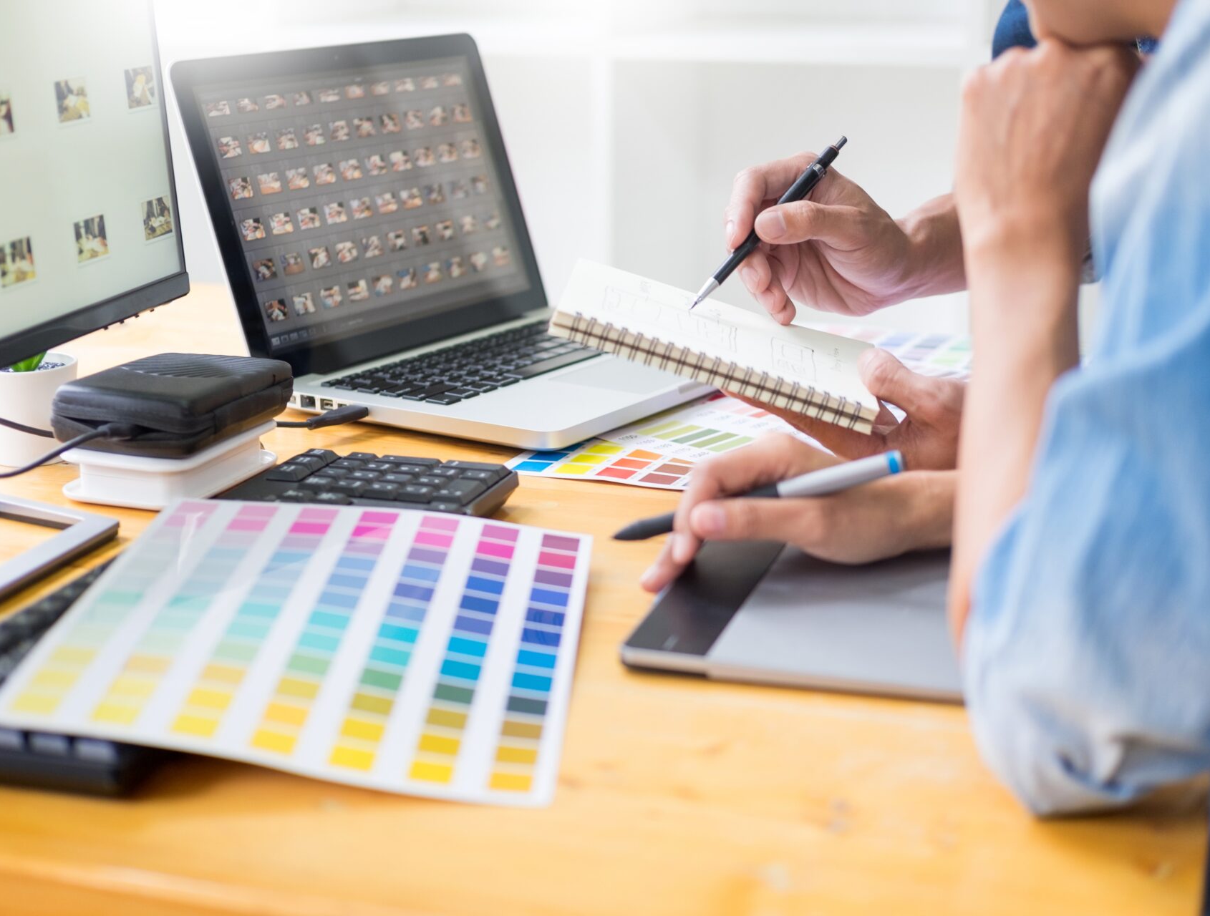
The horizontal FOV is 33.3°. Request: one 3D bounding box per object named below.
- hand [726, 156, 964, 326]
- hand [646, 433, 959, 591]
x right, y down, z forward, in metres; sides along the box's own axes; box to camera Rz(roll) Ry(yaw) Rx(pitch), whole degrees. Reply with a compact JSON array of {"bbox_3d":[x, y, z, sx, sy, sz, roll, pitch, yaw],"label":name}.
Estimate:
[{"bbox_3d":[0.134,-0.124,1.145,0.140,0.085,0.085,-8,17,-16],"label":"hand"},{"bbox_3d":[0.092,0.025,0.970,0.155,0.062,0.085,-6,16,-19],"label":"hand"}]

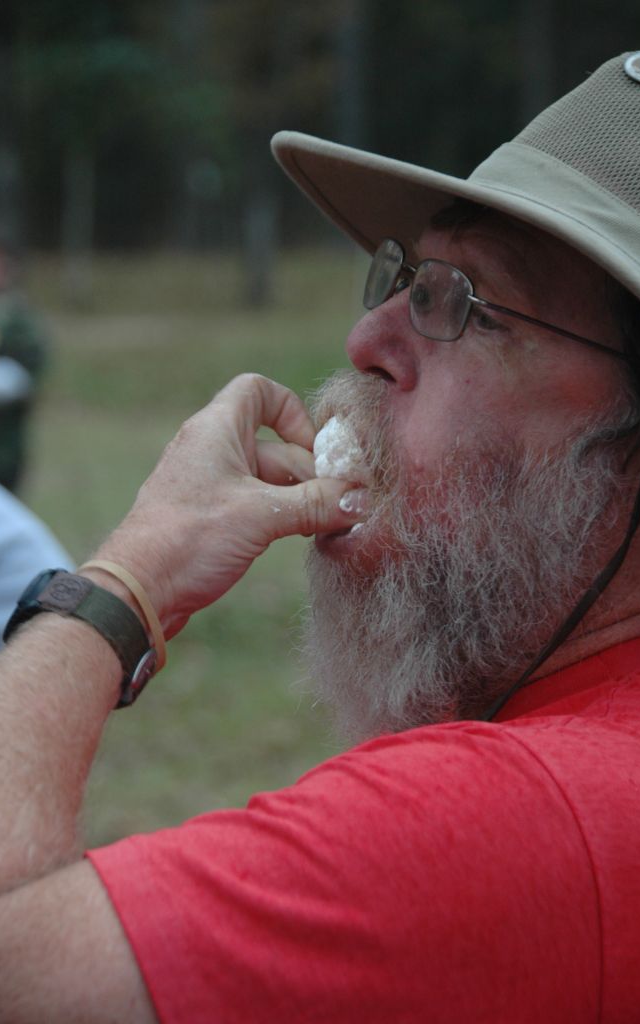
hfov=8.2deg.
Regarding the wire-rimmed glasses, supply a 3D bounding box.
[{"bbox_3d":[0.098,-0.081,2.058,0.140,0.045,0.140,20,2,-25],"label":"wire-rimmed glasses"}]

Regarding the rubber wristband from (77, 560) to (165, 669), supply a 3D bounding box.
[{"bbox_3d":[-0.089,0.047,1.970,0.008,0.058,0.061,-38,0,-27],"label":"rubber wristband"}]

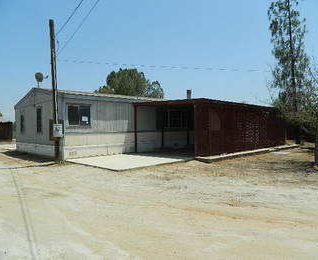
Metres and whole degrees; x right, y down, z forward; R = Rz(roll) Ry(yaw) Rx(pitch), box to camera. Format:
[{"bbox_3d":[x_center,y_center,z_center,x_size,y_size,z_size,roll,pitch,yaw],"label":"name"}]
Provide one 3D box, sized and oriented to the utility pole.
[{"bbox_3d":[-4.502,-1.679,10.837,0.250,6.210,0.250,-2,0,-43],"label":"utility pole"}]

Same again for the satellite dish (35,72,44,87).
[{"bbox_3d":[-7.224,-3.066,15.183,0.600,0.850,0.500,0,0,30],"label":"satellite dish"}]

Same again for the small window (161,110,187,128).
[{"bbox_3d":[0.973,-0.705,16.791,2.500,1.200,0.100,-1,0,-43],"label":"small window"}]

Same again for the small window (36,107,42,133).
[{"bbox_3d":[-6.787,-0.582,14.205,0.100,1.420,0.820,-1,0,-43],"label":"small window"}]

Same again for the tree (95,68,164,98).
[{"bbox_3d":[-3.884,-3.335,33.004,9.000,9.290,9.000,-1,0,-6],"label":"tree"}]

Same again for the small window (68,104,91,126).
[{"bbox_3d":[-3.878,-0.707,12.201,1.170,1.080,0.100,-1,0,-43],"label":"small window"}]

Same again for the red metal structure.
[{"bbox_3d":[4.498,-0.121,17.443,11.600,2.850,4.600,-1,0,-43],"label":"red metal structure"}]

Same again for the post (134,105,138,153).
[{"bbox_3d":[-1.327,-0.088,14.750,0.150,2.830,0.150,-1,0,-43],"label":"post"}]

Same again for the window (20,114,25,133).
[{"bbox_3d":[-9.050,-0.425,16.599,0.100,1.200,0.820,-1,0,-43],"label":"window"}]

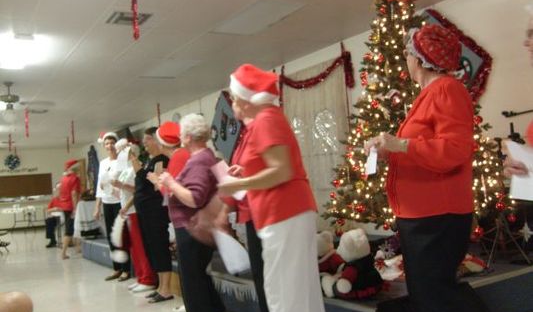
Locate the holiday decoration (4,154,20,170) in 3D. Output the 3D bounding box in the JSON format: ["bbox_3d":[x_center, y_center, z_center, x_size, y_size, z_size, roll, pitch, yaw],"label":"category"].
[{"bbox_3d":[-8.435,0.216,17.900,0.530,0.530,0.140,-3,-3,-31],"label":"holiday decoration"}]

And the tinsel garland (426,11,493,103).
[{"bbox_3d":[1.933,-0.990,5.503,0.130,1.240,0.800,-3,-3,-31],"label":"tinsel garland"}]

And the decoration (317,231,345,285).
[{"bbox_3d":[0.357,0.655,3.380,0.260,0.370,0.260,-4,-3,-22],"label":"decoration"}]

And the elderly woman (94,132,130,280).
[{"bbox_3d":[-1.886,0.610,6.580,0.450,1.720,0.320,-6,-3,25],"label":"elderly woman"}]

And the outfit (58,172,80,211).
[{"bbox_3d":[-3.509,0.632,9.600,0.420,0.660,0.290,-7,-3,37],"label":"outfit"}]

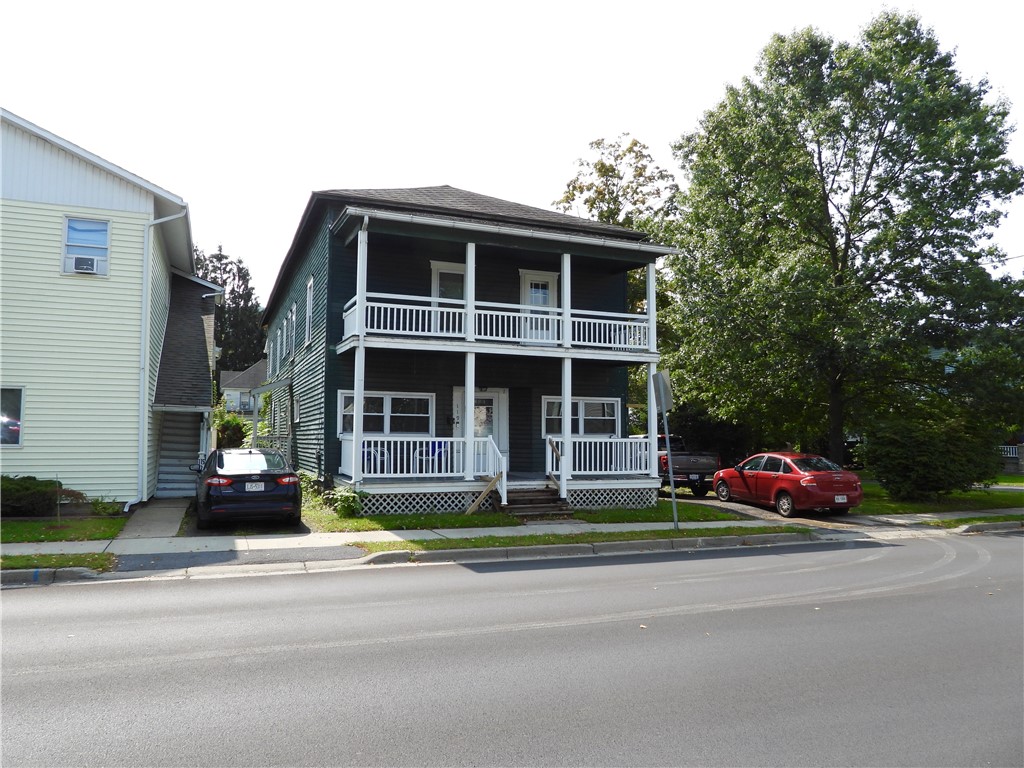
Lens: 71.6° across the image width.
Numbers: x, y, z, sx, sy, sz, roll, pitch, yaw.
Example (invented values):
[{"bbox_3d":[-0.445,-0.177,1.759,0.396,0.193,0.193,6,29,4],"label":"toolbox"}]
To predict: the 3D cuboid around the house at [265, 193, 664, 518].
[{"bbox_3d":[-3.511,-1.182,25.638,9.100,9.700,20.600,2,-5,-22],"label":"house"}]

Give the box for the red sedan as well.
[{"bbox_3d":[6.990,2.526,18.470,1.780,1.480,4.450,2,-5,-16],"label":"red sedan"}]

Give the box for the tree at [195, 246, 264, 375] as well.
[{"bbox_3d":[-27.596,-3.359,68.450,7.500,20.551,7.500,2,-5,-22],"label":"tree"}]

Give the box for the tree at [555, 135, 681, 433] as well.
[{"bbox_3d":[5.170,-3.945,34.406,8.000,16.793,8.000,2,-5,-22],"label":"tree"}]

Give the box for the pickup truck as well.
[{"bbox_3d":[4.880,2.790,24.700,2.080,1.950,5.880,1,-5,-14],"label":"pickup truck"}]

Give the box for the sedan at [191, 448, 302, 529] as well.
[{"bbox_3d":[-5.640,2.105,15.030,1.900,1.470,4.870,2,-5,-24],"label":"sedan"}]

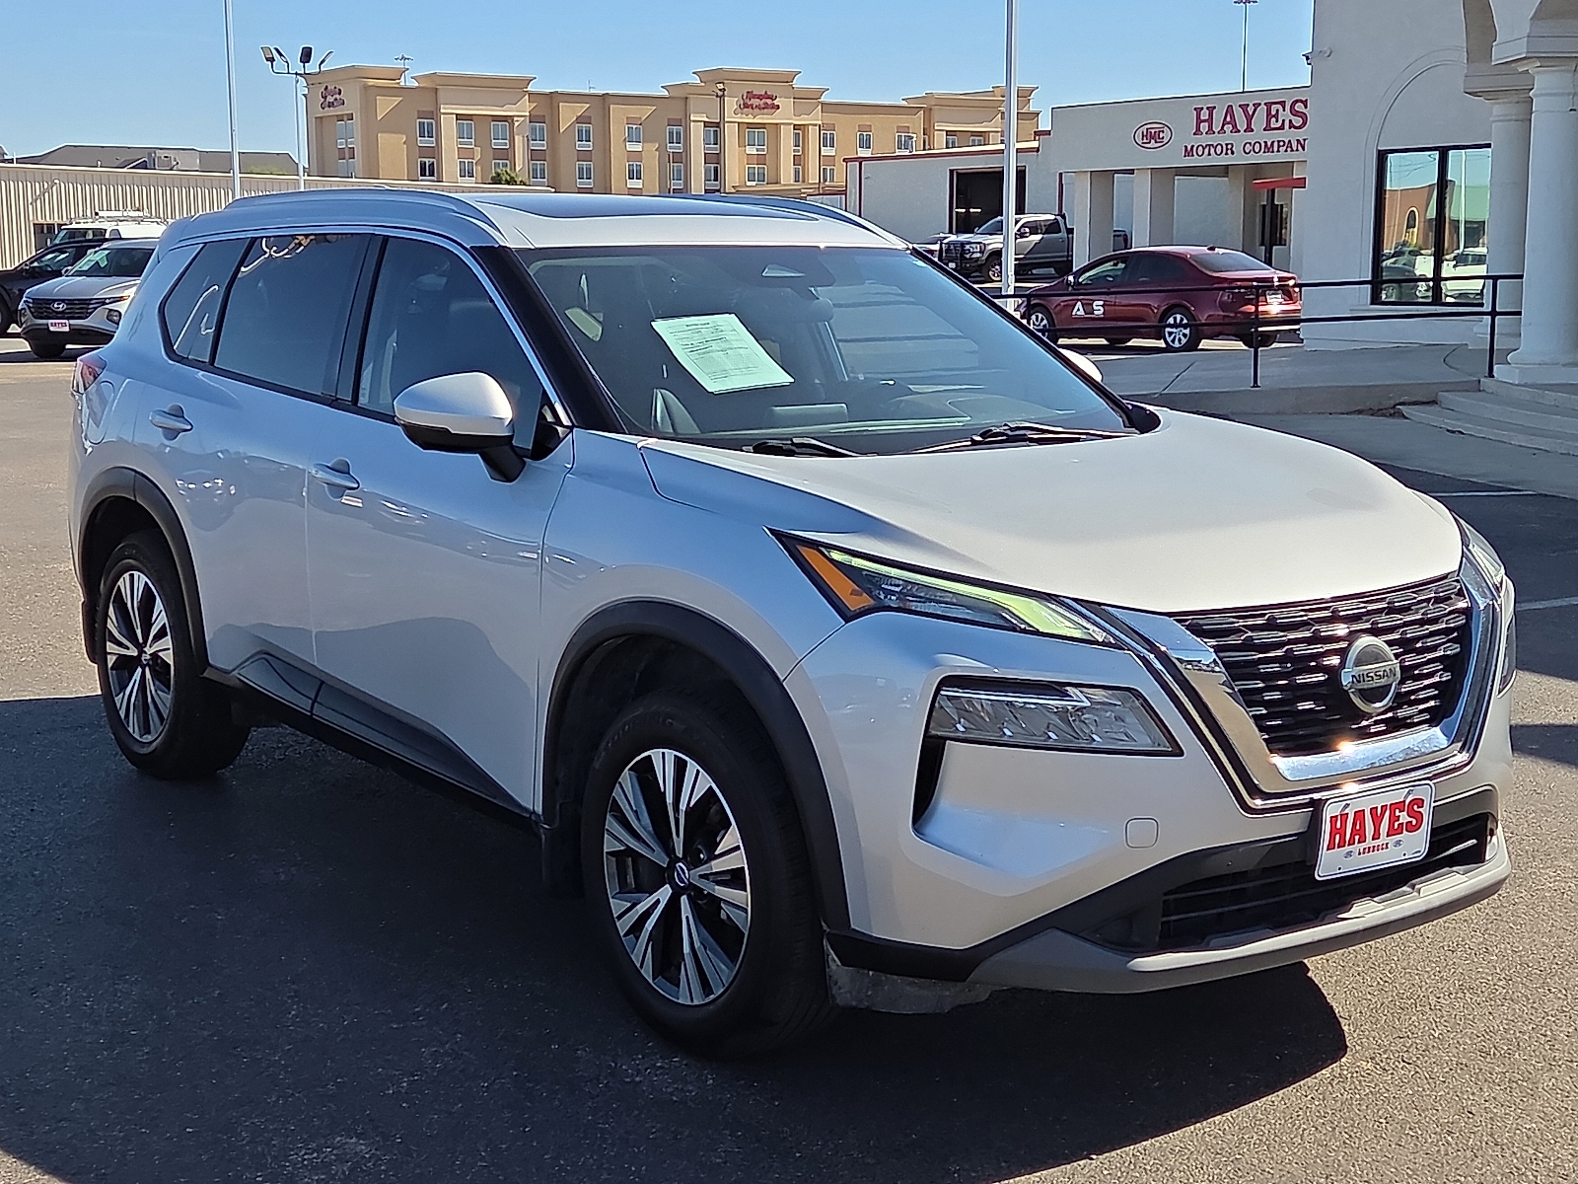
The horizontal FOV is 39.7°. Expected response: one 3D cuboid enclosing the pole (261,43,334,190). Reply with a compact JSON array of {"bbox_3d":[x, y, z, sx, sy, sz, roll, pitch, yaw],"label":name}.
[{"bbox_3d":[-13.050,-11.083,58.526,1.850,6.900,1.200,0,9,0],"label":"pole"}]

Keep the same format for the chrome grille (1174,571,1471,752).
[{"bbox_3d":[1.027,0.153,3.948,0.840,0.310,0.150,-6,11,-37],"label":"chrome grille"}]

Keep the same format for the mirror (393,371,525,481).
[{"bbox_3d":[-0.670,-0.349,4.534,0.230,0.235,0.260,-6,11,-37],"label":"mirror"}]

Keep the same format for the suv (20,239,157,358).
[{"bbox_3d":[-8.933,-4.113,30.867,1.870,1.660,4.600,3,9,16],"label":"suv"}]

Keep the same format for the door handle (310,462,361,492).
[{"bbox_3d":[-1.063,-0.266,5.139,0.055,0.045,0.250,-6,11,-37],"label":"door handle"}]

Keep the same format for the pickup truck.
[{"bbox_3d":[7.400,-10.600,67.800,6.200,2.000,2.050,-6,11,-37],"label":"pickup truck"}]

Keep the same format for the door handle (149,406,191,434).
[{"bbox_3d":[-1.669,-0.462,5.914,0.055,0.045,0.260,-6,11,-37],"label":"door handle"}]

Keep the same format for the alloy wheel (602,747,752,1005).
[{"bbox_3d":[-0.146,0.525,4.192,0.190,0.487,0.487,-6,11,-37],"label":"alloy wheel"}]

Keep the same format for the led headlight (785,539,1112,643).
[{"bbox_3d":[0.243,-0.011,3.831,0.330,0.155,0.640,-6,11,-37],"label":"led headlight"}]

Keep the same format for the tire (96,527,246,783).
[{"bbox_3d":[-1.774,0.171,6.324,0.240,0.735,0.735,-6,11,-37],"label":"tire"}]

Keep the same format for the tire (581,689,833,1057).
[{"bbox_3d":[-0.132,0.524,4.203,0.240,0.735,0.735,-6,11,-37],"label":"tire"}]

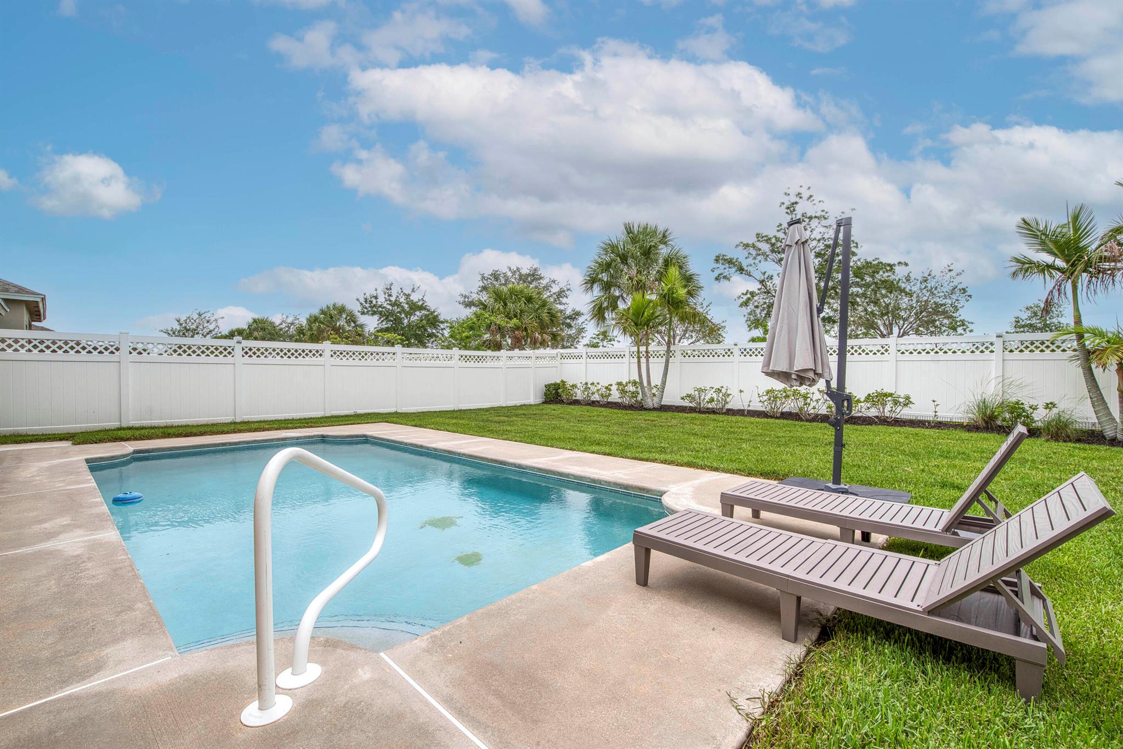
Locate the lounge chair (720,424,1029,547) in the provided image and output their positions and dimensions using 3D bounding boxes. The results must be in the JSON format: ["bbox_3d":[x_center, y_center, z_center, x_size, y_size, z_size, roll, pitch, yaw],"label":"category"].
[{"bbox_3d":[1.872,0.685,2.930,1.554,0.860,0.571,0,0,43],"label":"lounge chair"}]

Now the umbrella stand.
[{"bbox_3d":[2.384,-0.143,4.133,0.980,2.520,1.000,0,0,-45],"label":"umbrella stand"}]

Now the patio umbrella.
[{"bbox_3d":[2.221,-0.663,4.440,0.620,1.580,0.620,0,0,-45],"label":"patio umbrella"}]

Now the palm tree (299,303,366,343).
[{"bbox_3d":[-11.966,-1.296,24.501,3.300,4.800,3.300,0,0,0],"label":"palm tree"}]

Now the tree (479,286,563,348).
[{"bbox_3d":[-1.807,-1.480,21.001,3.700,5.200,3.700,0,0,0],"label":"tree"}]

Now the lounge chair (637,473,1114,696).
[{"bbox_3d":[1.193,0.739,2.104,1.654,0.749,0.571,0,0,43],"label":"lounge chair"}]

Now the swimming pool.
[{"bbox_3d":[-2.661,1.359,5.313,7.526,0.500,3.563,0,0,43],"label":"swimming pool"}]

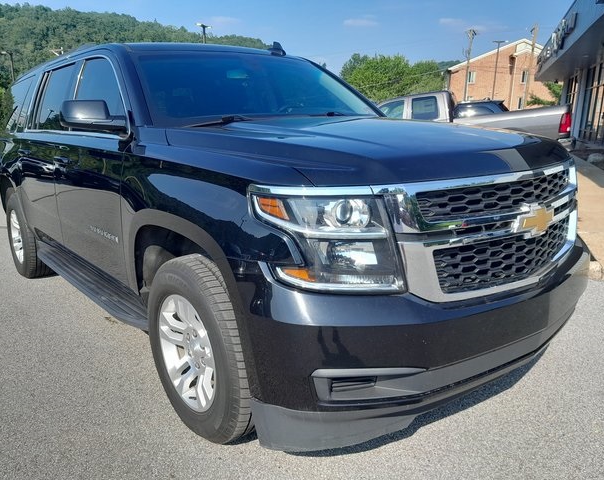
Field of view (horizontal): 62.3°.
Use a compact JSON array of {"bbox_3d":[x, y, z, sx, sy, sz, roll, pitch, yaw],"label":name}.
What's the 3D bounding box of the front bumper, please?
[{"bbox_3d":[0.731,0.249,2.100,2.000,0.640,0.570,-12,16,-38],"label":"front bumper"}]

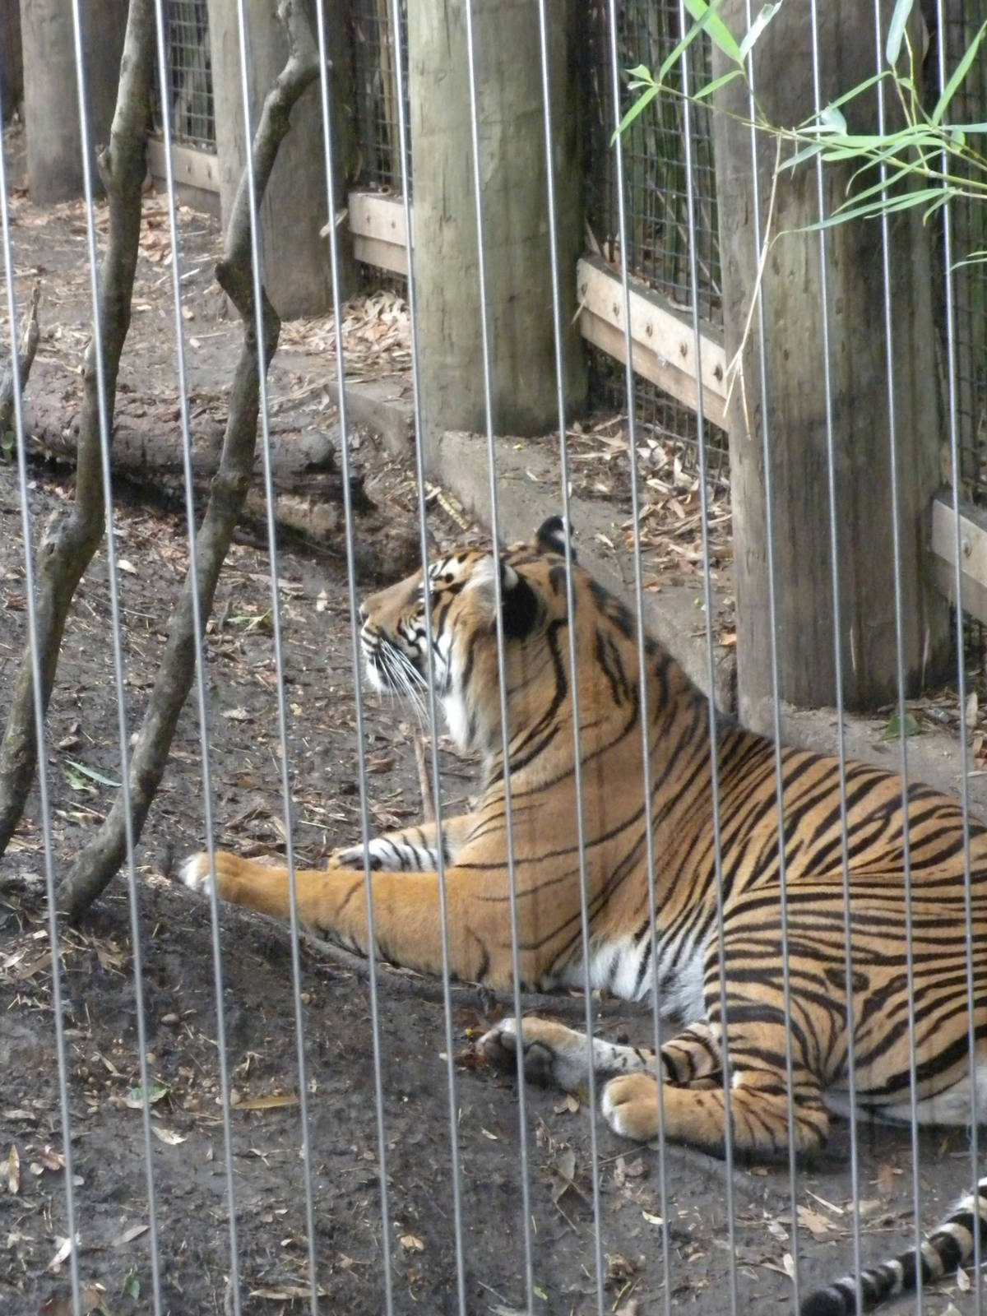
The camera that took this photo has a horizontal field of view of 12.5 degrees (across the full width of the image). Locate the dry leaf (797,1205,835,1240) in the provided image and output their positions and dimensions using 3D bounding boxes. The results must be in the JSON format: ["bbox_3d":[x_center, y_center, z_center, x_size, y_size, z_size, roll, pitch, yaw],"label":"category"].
[{"bbox_3d":[0.372,0.649,5.210,0.032,0.016,0.065,-6,12,-13],"label":"dry leaf"}]

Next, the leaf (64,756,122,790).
[{"bbox_3d":[-0.609,0.174,6.880,0.018,0.018,0.115,-14,16,-43],"label":"leaf"}]

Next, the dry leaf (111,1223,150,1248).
[{"bbox_3d":[-0.423,0.672,5.270,0.018,0.011,0.055,6,15,38],"label":"dry leaf"}]

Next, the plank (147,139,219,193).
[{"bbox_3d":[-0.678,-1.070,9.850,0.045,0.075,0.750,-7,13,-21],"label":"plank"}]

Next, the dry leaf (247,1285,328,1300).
[{"bbox_3d":[-0.230,0.715,5.100,0.090,0.010,0.024,-3,12,1],"label":"dry leaf"}]

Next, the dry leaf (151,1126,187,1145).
[{"bbox_3d":[-0.397,0.585,5.540,0.044,0.011,0.025,4,13,29],"label":"dry leaf"}]

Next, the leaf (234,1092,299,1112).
[{"bbox_3d":[-0.283,0.553,5.630,0.090,0.010,0.022,-6,12,-13],"label":"leaf"}]

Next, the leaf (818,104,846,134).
[{"bbox_3d":[0.221,-0.352,2.950,0.019,0.018,0.012,-3,12,1],"label":"leaf"}]

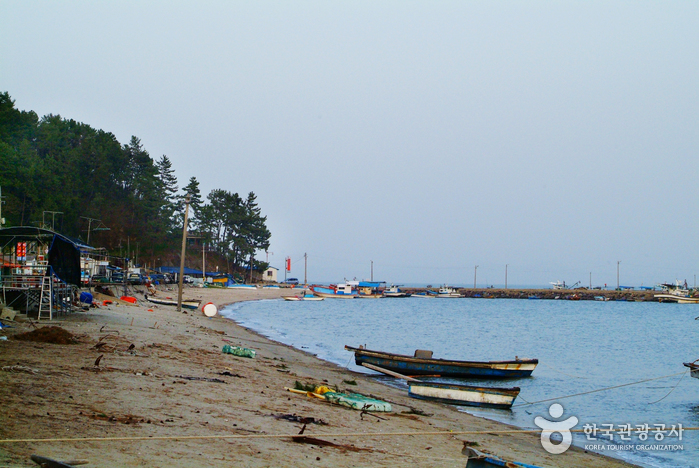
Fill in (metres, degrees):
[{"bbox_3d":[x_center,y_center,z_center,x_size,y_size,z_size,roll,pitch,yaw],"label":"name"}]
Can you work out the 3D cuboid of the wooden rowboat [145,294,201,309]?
[{"bbox_3d":[-14.370,5.504,131.000,4.700,0.850,1.400,4,-1,16],"label":"wooden rowboat"}]

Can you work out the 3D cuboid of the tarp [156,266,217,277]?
[{"bbox_3d":[-30.305,6.972,300.000,10.500,1.800,6.500,1,-2,-6],"label":"tarp"}]

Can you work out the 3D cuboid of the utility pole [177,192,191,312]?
[{"bbox_3d":[-12.947,1.538,126.000,0.320,9.100,0.320,3,-2,0],"label":"utility pole"}]

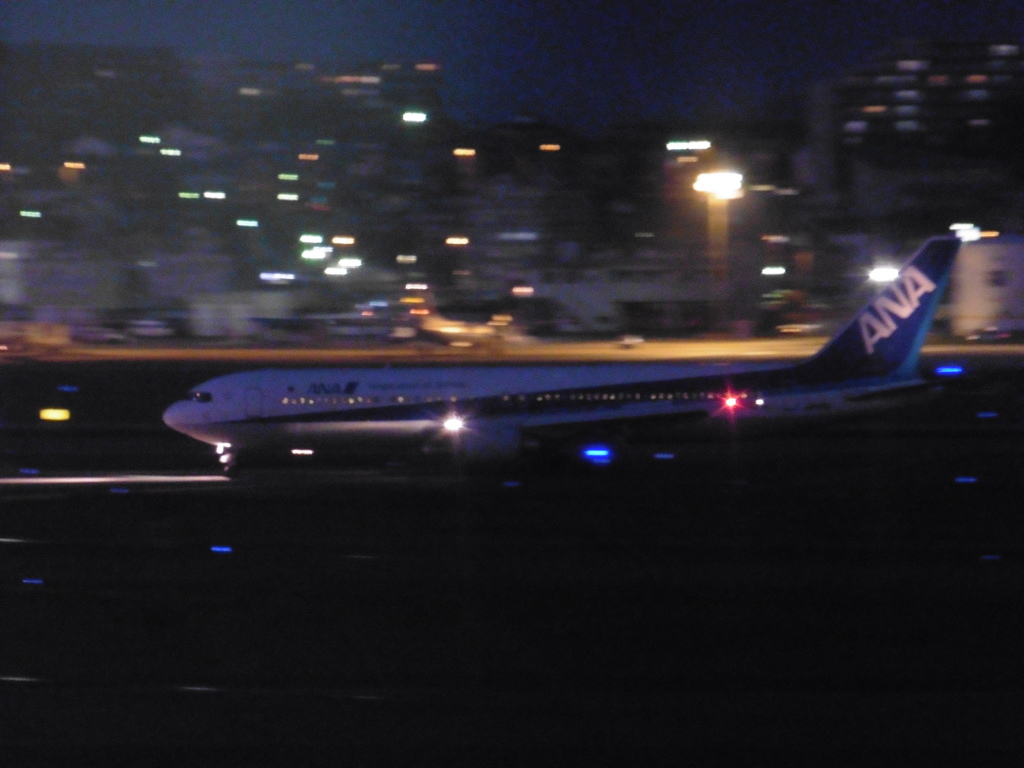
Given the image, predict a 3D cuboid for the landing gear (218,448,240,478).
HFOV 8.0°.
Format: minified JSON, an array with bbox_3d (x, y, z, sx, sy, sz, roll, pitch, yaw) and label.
[{"bbox_3d":[-18.831,5.299,491.000,1.250,2.000,1.000,-1,0,-11],"label":"landing gear"}]

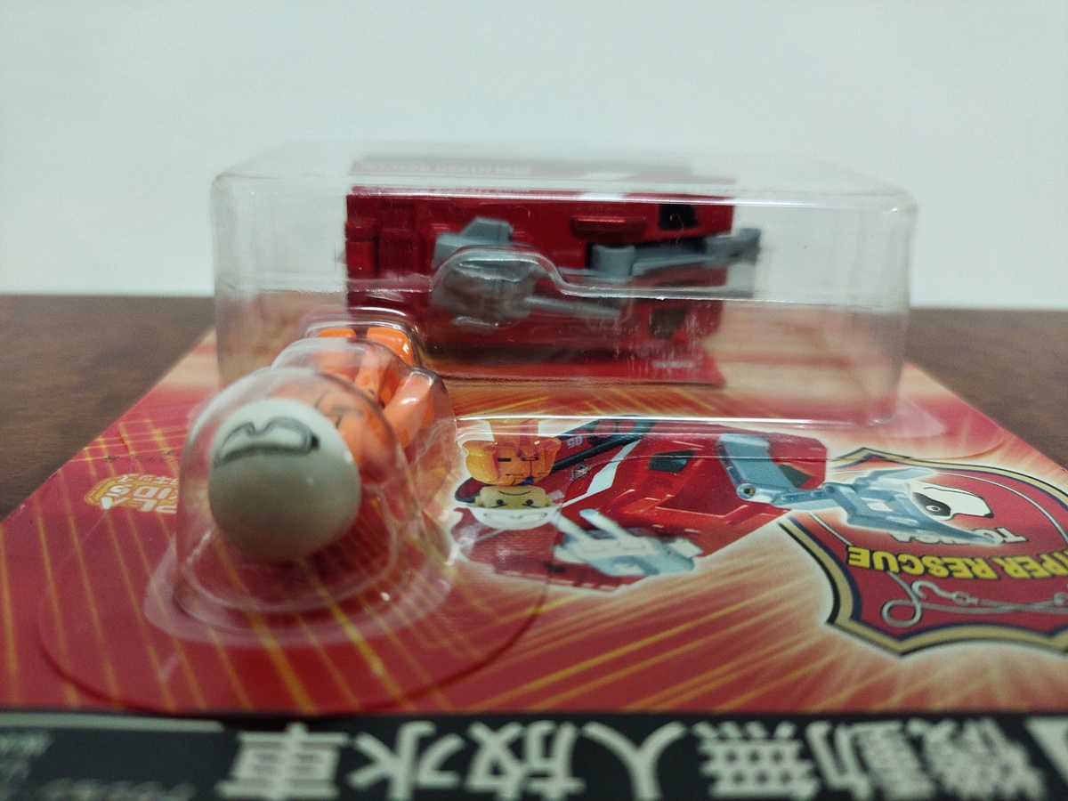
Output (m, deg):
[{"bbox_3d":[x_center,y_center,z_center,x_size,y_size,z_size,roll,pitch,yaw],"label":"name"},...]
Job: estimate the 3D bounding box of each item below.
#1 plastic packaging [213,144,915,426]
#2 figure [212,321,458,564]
[{"bbox_3d":[0.005,-0.027,0.169,0.123,0.039,0.067,1,22,-4],"label":"plastic packaging"},{"bbox_3d":[-0.029,0.004,0.113,0.027,0.019,0.051,3,22,1],"label":"figure"}]

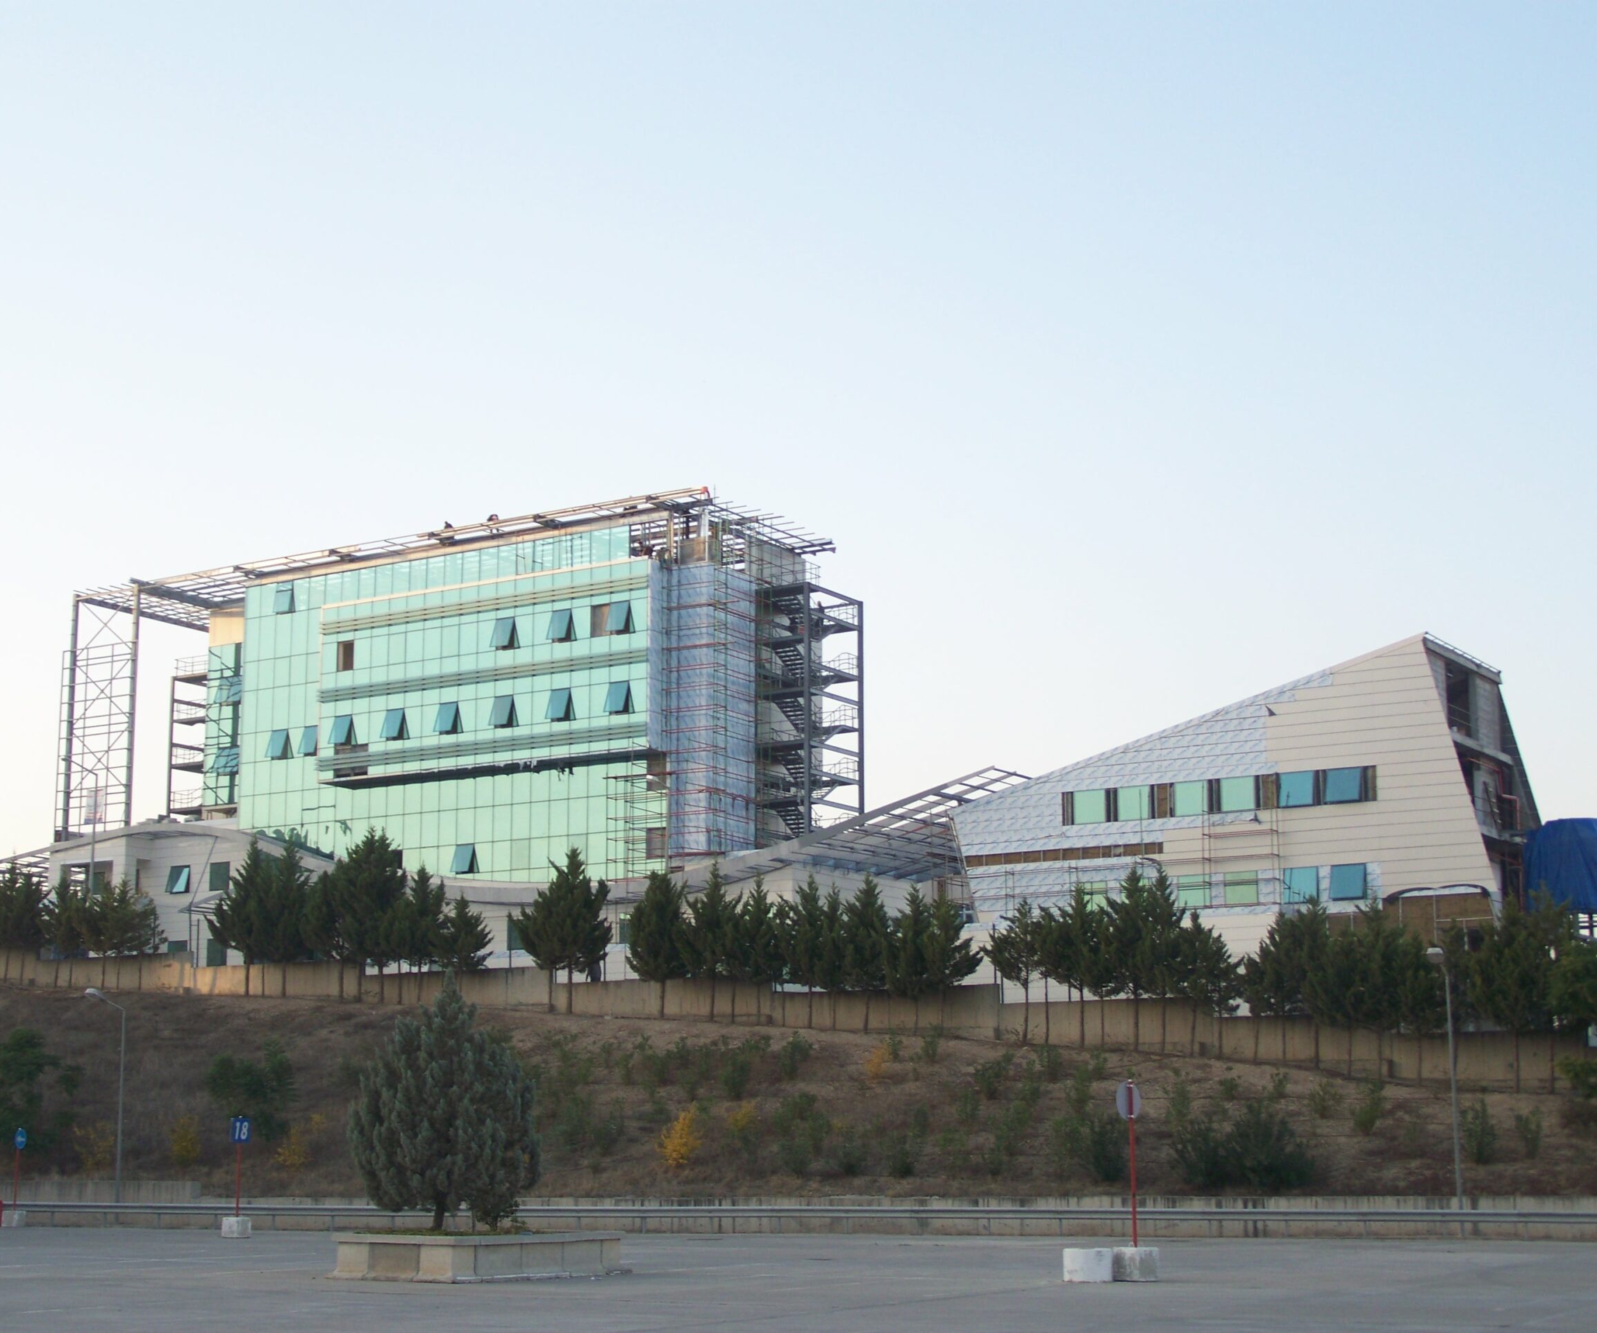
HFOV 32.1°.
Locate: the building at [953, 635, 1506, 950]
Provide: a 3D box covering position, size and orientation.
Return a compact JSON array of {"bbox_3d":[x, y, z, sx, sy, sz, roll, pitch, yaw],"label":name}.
[{"bbox_3d":[18.699,7.470,112.899,22.890,14.442,9.328,-6,-12,30],"label":"building"}]

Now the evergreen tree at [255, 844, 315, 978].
[{"bbox_3d":[-19.488,9.493,105.175,2.265,5.689,2.265,0,-10,0],"label":"evergreen tree"}]

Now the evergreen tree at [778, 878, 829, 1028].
[{"bbox_3d":[0.162,9.407,92.207,1.755,5.115,1.755,0,-10,0],"label":"evergreen tree"}]

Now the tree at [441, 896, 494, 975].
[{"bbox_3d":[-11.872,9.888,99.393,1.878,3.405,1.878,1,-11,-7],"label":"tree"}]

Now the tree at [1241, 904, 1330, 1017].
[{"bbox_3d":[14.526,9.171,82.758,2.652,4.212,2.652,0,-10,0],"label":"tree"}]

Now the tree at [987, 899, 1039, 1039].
[{"bbox_3d":[6.901,9.739,88.899,1.731,4.659,1.731,-1,-10,4],"label":"tree"}]

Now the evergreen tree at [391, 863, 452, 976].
[{"bbox_3d":[-13.401,9.252,98.882,2.072,4.208,2.072,0,-10,0],"label":"evergreen tree"}]

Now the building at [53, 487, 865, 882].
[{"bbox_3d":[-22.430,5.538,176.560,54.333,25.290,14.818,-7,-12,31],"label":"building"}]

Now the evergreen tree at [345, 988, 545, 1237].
[{"bbox_3d":[-5.664,7.000,44.264,3.078,3.942,2.924,1,-11,-7],"label":"evergreen tree"}]

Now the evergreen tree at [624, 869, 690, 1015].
[{"bbox_3d":[-4.737,9.325,93.450,2.236,4.953,2.236,0,-10,0],"label":"evergreen tree"}]

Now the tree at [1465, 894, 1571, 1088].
[{"bbox_3d":[20.498,9.275,78.793,3.078,5.576,3.078,0,-10,0],"label":"tree"}]

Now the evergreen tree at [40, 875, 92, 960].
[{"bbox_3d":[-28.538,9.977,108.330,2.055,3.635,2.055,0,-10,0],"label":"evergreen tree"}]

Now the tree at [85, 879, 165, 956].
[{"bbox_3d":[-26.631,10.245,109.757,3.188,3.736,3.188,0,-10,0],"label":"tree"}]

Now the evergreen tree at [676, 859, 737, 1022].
[{"bbox_3d":[-3.120,9.322,94.391,2.033,5.476,2.033,0,-10,0],"label":"evergreen tree"}]

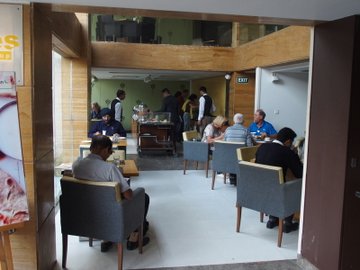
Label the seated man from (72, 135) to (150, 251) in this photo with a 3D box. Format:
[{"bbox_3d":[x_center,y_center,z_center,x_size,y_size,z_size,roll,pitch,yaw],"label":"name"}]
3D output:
[{"bbox_3d":[-0.668,0.567,3.559,0.560,1.200,0.880,2,6,15],"label":"seated man"}]

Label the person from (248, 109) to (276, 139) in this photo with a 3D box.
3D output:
[{"bbox_3d":[1.508,0.183,6.975,0.550,1.310,0.820,3,7,24],"label":"person"}]

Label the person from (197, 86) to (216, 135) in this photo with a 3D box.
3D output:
[{"bbox_3d":[0.664,-0.304,9.268,0.500,1.770,0.330,-5,8,-43],"label":"person"}]

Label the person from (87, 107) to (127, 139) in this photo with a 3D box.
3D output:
[{"bbox_3d":[-1.273,0.190,6.557,0.620,1.310,0.820,0,6,-10],"label":"person"}]

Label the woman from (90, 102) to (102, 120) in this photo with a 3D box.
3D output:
[{"bbox_3d":[-2.727,-0.357,11.421,0.500,1.240,0.720,4,7,27],"label":"woman"}]

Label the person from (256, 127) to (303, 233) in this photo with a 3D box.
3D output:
[{"bbox_3d":[1.223,0.519,4.280,0.760,1.200,0.540,-5,9,-43],"label":"person"}]

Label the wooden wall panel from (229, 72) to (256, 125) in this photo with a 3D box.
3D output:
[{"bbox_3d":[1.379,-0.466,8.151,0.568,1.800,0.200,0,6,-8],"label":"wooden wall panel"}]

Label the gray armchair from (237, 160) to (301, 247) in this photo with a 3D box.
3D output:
[{"bbox_3d":[1.039,0.723,4.116,0.580,0.820,0.590,-5,8,-43],"label":"gray armchair"}]

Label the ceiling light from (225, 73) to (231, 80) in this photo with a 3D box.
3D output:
[{"bbox_3d":[1.229,-1.506,9.400,0.160,0.190,0.160,0,6,-9],"label":"ceiling light"}]

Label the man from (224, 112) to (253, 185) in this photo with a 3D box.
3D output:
[{"bbox_3d":[1.006,0.270,6.230,0.540,1.280,0.820,4,7,30],"label":"man"}]

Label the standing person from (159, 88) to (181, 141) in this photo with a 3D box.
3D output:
[{"bbox_3d":[-0.208,-0.346,9.496,0.550,1.730,0.520,3,6,14],"label":"standing person"}]

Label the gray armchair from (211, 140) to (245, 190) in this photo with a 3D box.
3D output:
[{"bbox_3d":[0.929,0.513,6.121,0.580,0.800,0.600,5,7,31],"label":"gray armchair"}]

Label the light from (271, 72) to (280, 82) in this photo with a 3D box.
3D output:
[{"bbox_3d":[2.252,-1.359,8.600,0.190,0.260,0.190,3,6,17],"label":"light"}]

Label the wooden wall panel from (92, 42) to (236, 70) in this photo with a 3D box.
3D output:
[{"bbox_3d":[-0.305,-1.617,7.616,2.984,0.522,0.160,0,6,-8],"label":"wooden wall panel"}]

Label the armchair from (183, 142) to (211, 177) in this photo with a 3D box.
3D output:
[{"bbox_3d":[0.455,0.380,7.257,0.600,0.800,0.580,4,7,28],"label":"armchair"}]

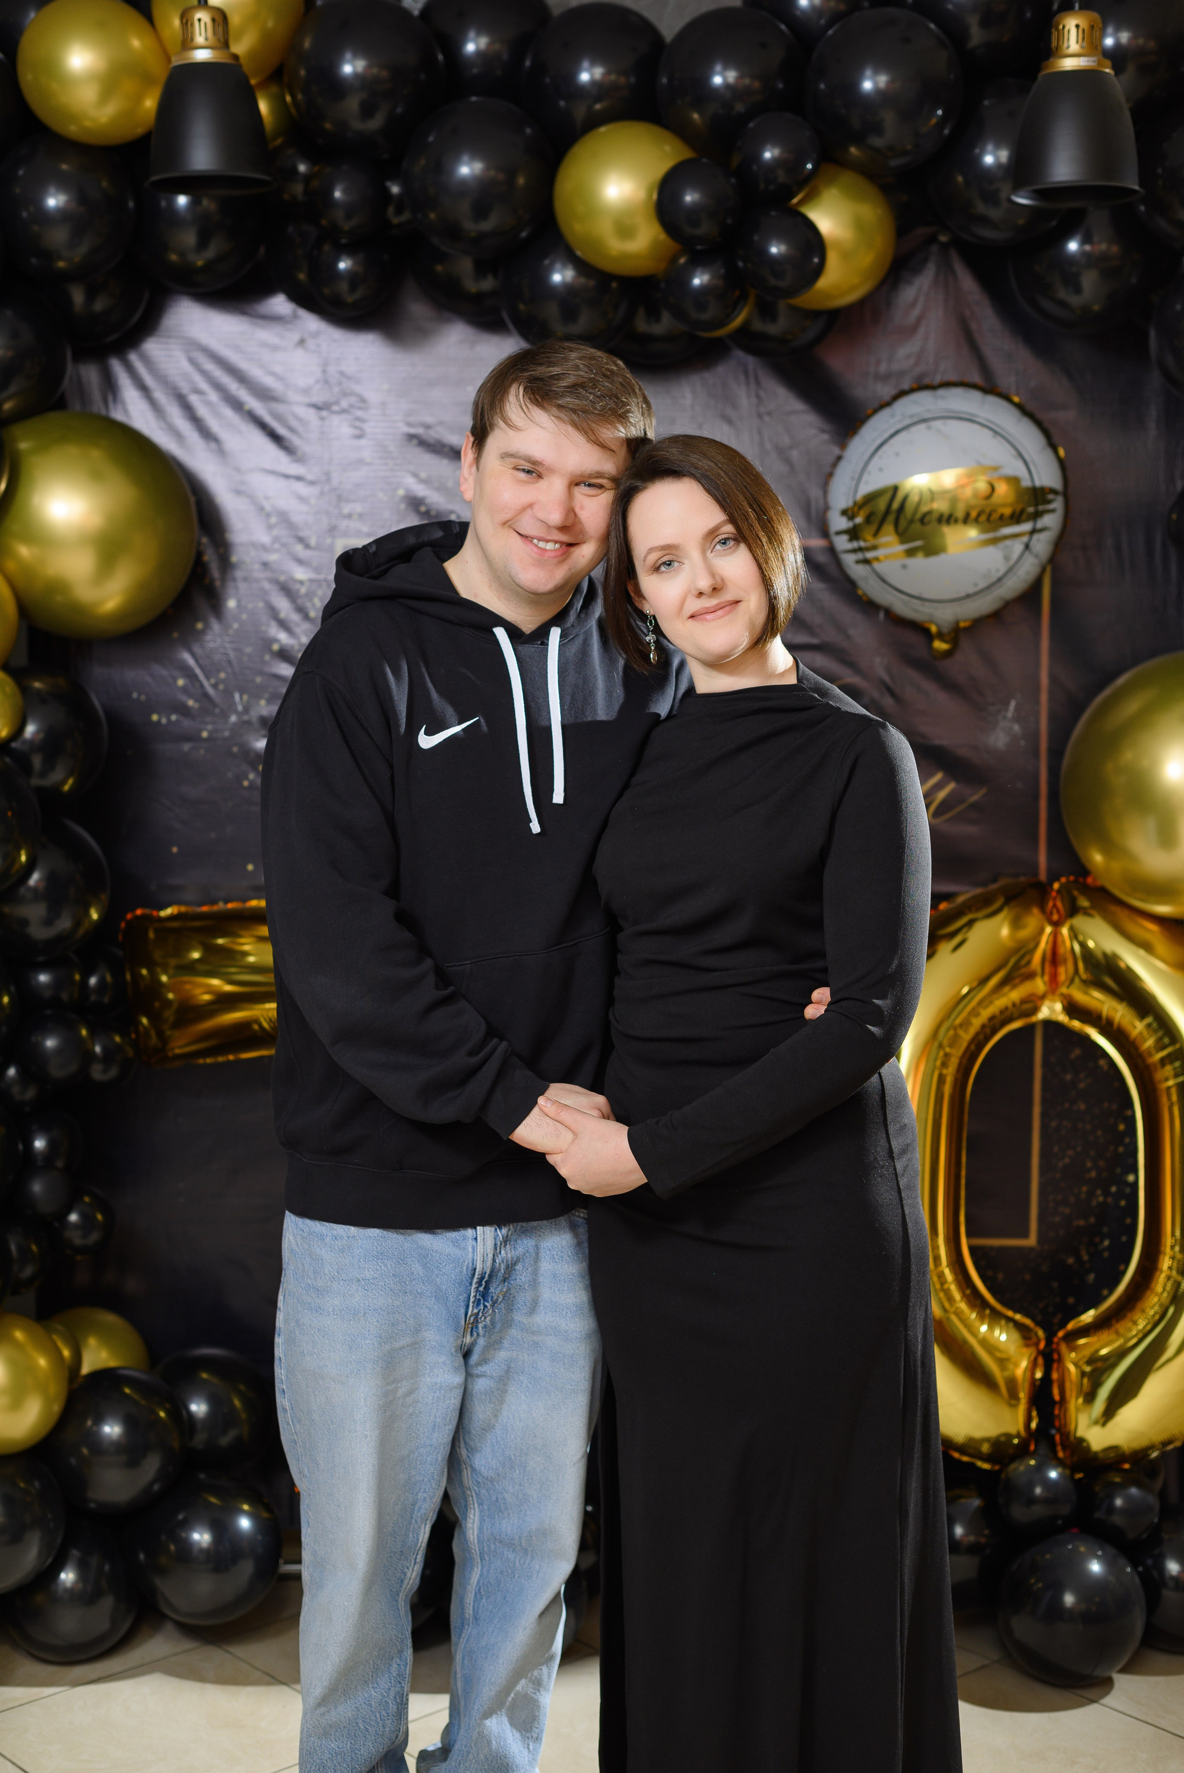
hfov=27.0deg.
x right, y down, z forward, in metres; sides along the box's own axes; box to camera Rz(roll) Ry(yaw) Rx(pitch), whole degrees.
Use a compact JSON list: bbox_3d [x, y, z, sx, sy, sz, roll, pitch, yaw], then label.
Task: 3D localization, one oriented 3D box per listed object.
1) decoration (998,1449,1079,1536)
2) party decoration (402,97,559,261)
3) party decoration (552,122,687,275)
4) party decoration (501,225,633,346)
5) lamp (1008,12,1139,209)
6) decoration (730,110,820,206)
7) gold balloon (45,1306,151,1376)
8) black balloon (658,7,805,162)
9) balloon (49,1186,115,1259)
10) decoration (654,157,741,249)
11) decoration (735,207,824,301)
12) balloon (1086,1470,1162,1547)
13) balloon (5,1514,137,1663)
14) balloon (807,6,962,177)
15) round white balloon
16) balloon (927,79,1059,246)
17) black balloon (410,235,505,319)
[{"bbox_3d":[0.649,0.887,3.595,0.115,0.120,0.115,0,6,0],"label":"decoration"},{"bbox_3d":[-0.157,-0.984,3.418,0.207,0.216,0.218,0,6,0],"label":"party decoration"},{"bbox_3d":[0.044,-0.950,3.402,0.193,0.210,0.208,0,6,0],"label":"party decoration"},{"bbox_3d":[-0.036,-0.861,3.514,0.192,0.192,0.198,0,6,0],"label":"party decoration"},{"bbox_3d":[0.550,-0.889,2.789,0.152,0.203,0.152,0,6,4],"label":"lamp"},{"bbox_3d":[0.251,-0.999,3.376,0.123,0.126,0.128,0,6,0],"label":"decoration"},{"bbox_3d":[-0.761,0.732,3.703,0.200,0.204,0.200,0,6,4],"label":"gold balloon"},{"bbox_3d":[0.197,-1.133,3.484,0.207,0.211,0.215,0,6,0],"label":"black balloon"},{"bbox_3d":[-0.770,0.508,3.727,0.104,0.108,0.104,0,6,0],"label":"balloon"},{"bbox_3d":[0.148,-0.953,3.432,0.121,0.126,0.121,0,6,0],"label":"decoration"},{"bbox_3d":[0.261,-0.882,3.430,0.124,0.129,0.124,0,6,0],"label":"decoration"},{"bbox_3d":[0.781,0.919,3.630,0.110,0.115,0.110,0,6,0],"label":"balloon"},{"bbox_3d":[-0.755,1.016,3.564,0.196,0.214,0.196,0,6,4],"label":"balloon"},{"bbox_3d":[0.406,-1.104,3.426,0.214,0.226,0.227,0,6,0],"label":"balloon"},{"bbox_3d":[0.509,-0.542,3.547,0.345,0.369,0.160,0,6,4],"label":"round white balloon"},{"bbox_3d":[0.563,-0.982,3.342,0.214,0.228,0.214,0,6,4],"label":"balloon"},{"bbox_3d":[-0.169,-0.920,3.589,0.189,0.196,0.189,0,6,0],"label":"black balloon"}]

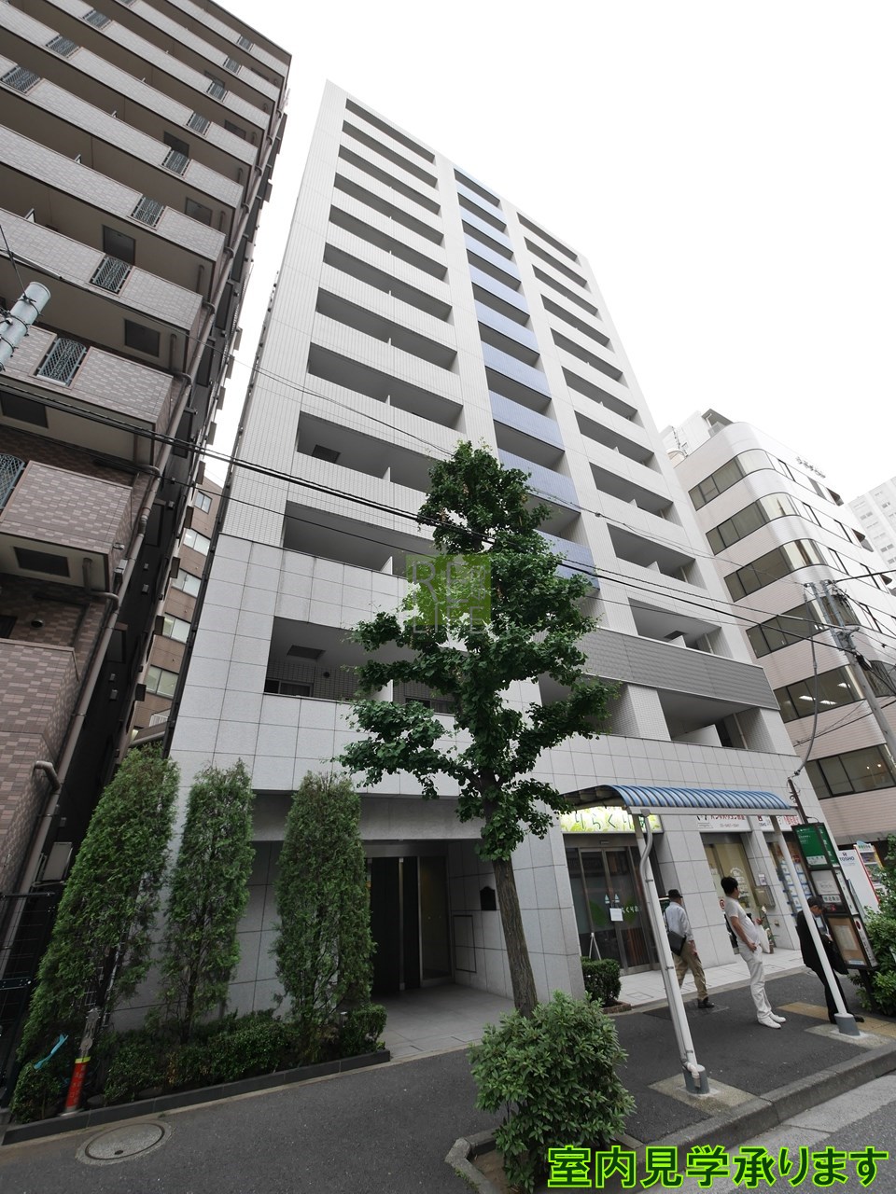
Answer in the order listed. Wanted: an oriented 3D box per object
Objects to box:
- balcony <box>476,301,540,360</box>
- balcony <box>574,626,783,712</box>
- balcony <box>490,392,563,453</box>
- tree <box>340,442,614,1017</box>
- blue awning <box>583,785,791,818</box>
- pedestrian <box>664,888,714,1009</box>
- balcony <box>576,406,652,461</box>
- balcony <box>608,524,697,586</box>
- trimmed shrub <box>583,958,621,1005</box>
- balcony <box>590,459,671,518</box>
[{"bbox_3d":[2.123,-10.645,20.119,3.007,1.548,1.400,13,-35,-26],"label":"balcony"},{"bbox_3d":[6.172,2.276,14.368,10.100,1.500,1.150,13,-35,-26],"label":"balcony"},{"bbox_3d":[2.520,-5.880,17.256,3.050,1.550,1.150,13,-35,-26],"label":"balcony"},{"bbox_3d":[0.437,0.913,5.865,3.200,8.100,3.200,13,-35,-26],"label":"tree"},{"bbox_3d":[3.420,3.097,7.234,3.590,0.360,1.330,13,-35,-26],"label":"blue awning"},{"bbox_3d":[3.828,5.636,7.817,0.600,1.560,0.520,13,-35,-26],"label":"pedestrian"},{"bbox_3d":[6.746,-6.113,20.164,4.500,1.500,1.150,13,-35,-26],"label":"balcony"},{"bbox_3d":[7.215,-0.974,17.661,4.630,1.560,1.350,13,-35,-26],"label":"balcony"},{"bbox_3d":[2.341,6.139,7.745,0.650,0.640,0.700,13,-35,-26],"label":"trimmed shrub"},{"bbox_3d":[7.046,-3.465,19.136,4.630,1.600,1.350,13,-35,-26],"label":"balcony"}]

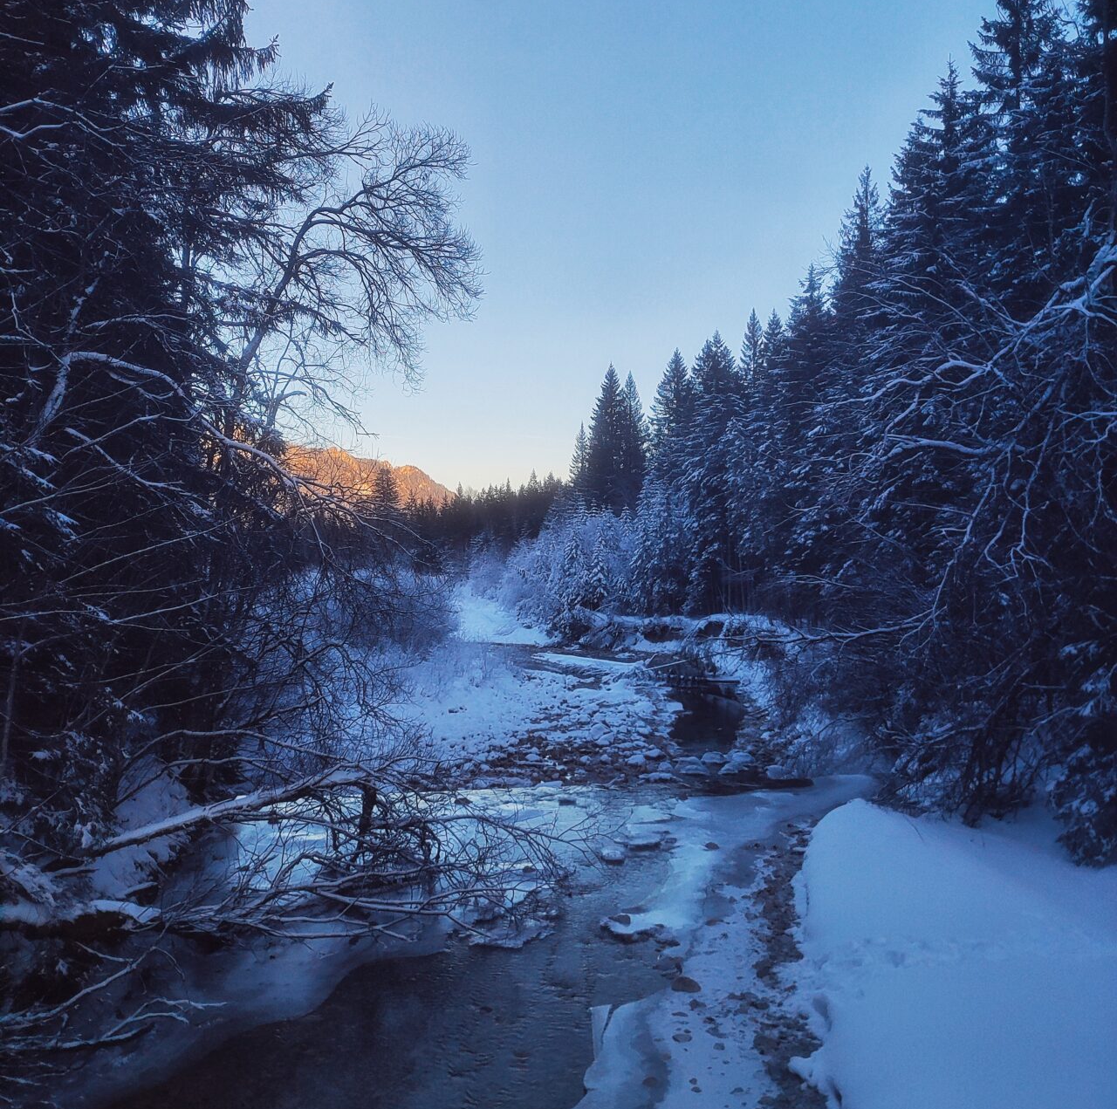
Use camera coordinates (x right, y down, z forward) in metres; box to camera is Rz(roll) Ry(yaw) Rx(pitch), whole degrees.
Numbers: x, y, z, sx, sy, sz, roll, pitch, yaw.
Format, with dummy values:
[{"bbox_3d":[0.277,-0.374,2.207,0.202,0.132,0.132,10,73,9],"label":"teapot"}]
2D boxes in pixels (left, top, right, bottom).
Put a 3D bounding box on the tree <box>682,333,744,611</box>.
[{"bbox_3d":[7.315,-3.892,49.000,3.100,13.200,3.100,0,0,0],"label":"tree"}]

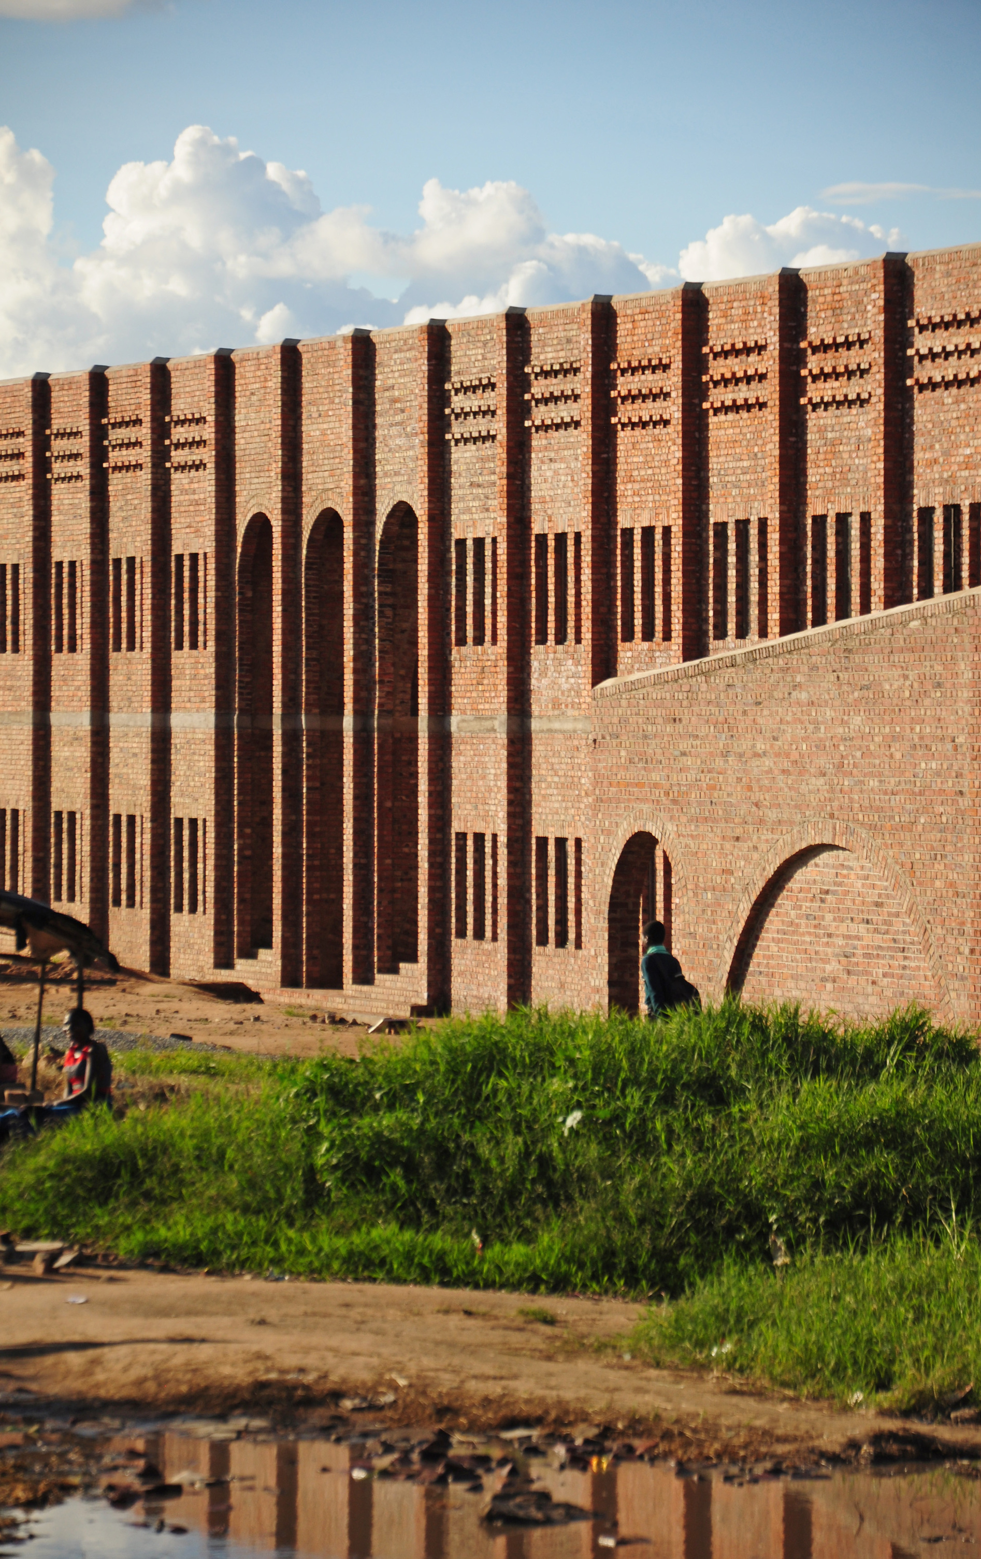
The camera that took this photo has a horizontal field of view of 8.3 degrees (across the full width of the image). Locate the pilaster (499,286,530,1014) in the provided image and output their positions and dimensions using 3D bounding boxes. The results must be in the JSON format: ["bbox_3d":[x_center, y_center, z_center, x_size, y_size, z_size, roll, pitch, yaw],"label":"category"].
[{"bbox_3d":[0.260,-1.409,86.150,0.222,9.033,0.345,0,1,-21],"label":"pilaster"}]

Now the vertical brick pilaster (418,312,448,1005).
[{"bbox_3d":[-0.761,-1.460,88.768,0.222,9.006,0.345,0,1,-21],"label":"vertical brick pilaster"}]

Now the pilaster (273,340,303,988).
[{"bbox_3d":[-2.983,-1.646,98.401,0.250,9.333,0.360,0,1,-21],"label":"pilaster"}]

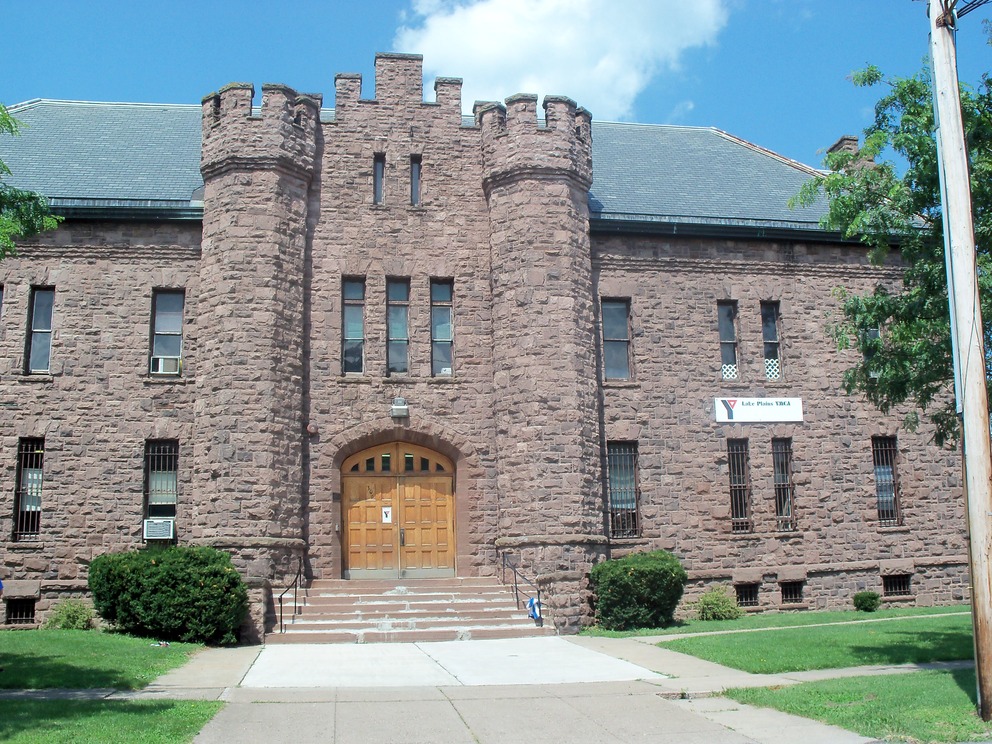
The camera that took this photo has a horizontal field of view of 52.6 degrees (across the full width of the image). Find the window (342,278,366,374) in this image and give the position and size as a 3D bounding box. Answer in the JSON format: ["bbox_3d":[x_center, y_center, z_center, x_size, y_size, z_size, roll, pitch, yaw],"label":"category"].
[{"bbox_3d":[-3.274,-1.035,23.023,0.511,2.335,0.200,1,-10,-9],"label":"window"}]

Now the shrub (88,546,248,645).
[{"bbox_3d":[-6.393,4.382,19.838,2.868,1.836,1.800,0,-9,-9],"label":"shrub"}]

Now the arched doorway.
[{"bbox_3d":[-2.187,3.090,22.378,2.530,3.000,0.150,0,-9,-9],"label":"arched doorway"}]

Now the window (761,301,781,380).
[{"bbox_3d":[6.939,-0.769,25.334,0.533,2.082,0.200,1,-10,-9],"label":"window"}]

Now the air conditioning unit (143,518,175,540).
[{"bbox_3d":[-7.053,3.324,21.160,0.580,0.400,0.500,0,-9,-9],"label":"air conditioning unit"}]

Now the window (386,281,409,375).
[{"bbox_3d":[-2.396,-1.096,24.563,0.584,2.419,0.200,1,-12,-10],"label":"window"}]

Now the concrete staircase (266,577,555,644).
[{"bbox_3d":[-1.875,5.061,21.560,5.819,1.233,2.700,1,-12,-10],"label":"concrete staircase"}]

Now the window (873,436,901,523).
[{"bbox_3d":[9.263,2.586,23.792,0.640,2.070,0.200,0,-9,-9],"label":"window"}]

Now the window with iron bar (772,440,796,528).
[{"bbox_3d":[7.078,2.783,24.702,0.545,2.313,0.200,1,-10,-9],"label":"window with iron bar"}]

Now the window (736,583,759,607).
[{"bbox_3d":[6.203,5.537,24.881,0.548,0.541,0.200,1,-12,-10],"label":"window"}]

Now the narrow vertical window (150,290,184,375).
[{"bbox_3d":[-7.174,-0.863,21.903,0.710,1.880,0.220,0,-9,-9],"label":"narrow vertical window"}]

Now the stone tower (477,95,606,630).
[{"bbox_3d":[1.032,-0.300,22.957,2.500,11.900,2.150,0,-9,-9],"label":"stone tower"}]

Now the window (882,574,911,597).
[{"bbox_3d":[10.188,5.452,25.581,0.743,0.532,0.200,1,-12,-10],"label":"window"}]

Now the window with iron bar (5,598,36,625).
[{"bbox_3d":[-10.427,5.284,22.093,0.660,0.513,0.200,1,-12,-10],"label":"window with iron bar"}]

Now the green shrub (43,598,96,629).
[{"bbox_3d":[-9.193,5.200,21.575,1.100,0.660,0.900,1,-12,-10],"label":"green shrub"}]

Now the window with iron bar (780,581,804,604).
[{"bbox_3d":[6.807,5.071,23.066,0.550,0.520,0.200,0,-9,-9],"label":"window with iron bar"}]

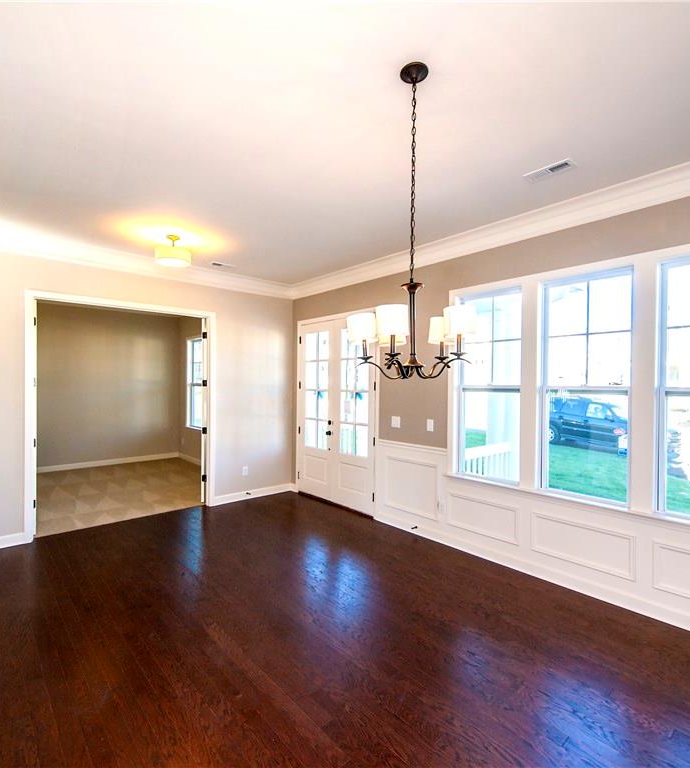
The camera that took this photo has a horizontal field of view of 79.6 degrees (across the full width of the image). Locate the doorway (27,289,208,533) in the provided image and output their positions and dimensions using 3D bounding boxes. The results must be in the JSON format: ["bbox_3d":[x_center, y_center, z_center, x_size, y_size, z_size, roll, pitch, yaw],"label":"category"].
[{"bbox_3d":[-2.475,0.332,4.780,1.960,2.500,0.150,0,0,-41],"label":"doorway"}]

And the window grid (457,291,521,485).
[{"bbox_3d":[1.350,0.015,3.911,0.090,1.750,0.645,0,0,-41],"label":"window grid"}]

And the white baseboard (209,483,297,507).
[{"bbox_3d":[-1.206,1.548,5.809,1.270,0.092,0.020,0,0,-41],"label":"white baseboard"}]

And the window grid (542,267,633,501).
[{"bbox_3d":[1.892,0.021,3.286,0.090,1.750,0.645,0,0,-41],"label":"window grid"}]

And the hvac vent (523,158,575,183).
[{"bbox_3d":[1.366,-1.413,2.760,0.137,0.020,0.300,0,0,-41],"label":"hvac vent"}]

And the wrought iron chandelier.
[{"bbox_3d":[0.312,-0.725,1.900,0.600,1.400,0.600,0,0,0],"label":"wrought iron chandelier"}]

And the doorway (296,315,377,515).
[{"bbox_3d":[-0.151,0.369,5.611,0.070,2.440,1.580,0,0,-41],"label":"doorway"}]

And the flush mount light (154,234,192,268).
[{"bbox_3d":[-1.689,-1.329,4.071,0.355,0.235,0.355,0,0,-41],"label":"flush mount light"}]

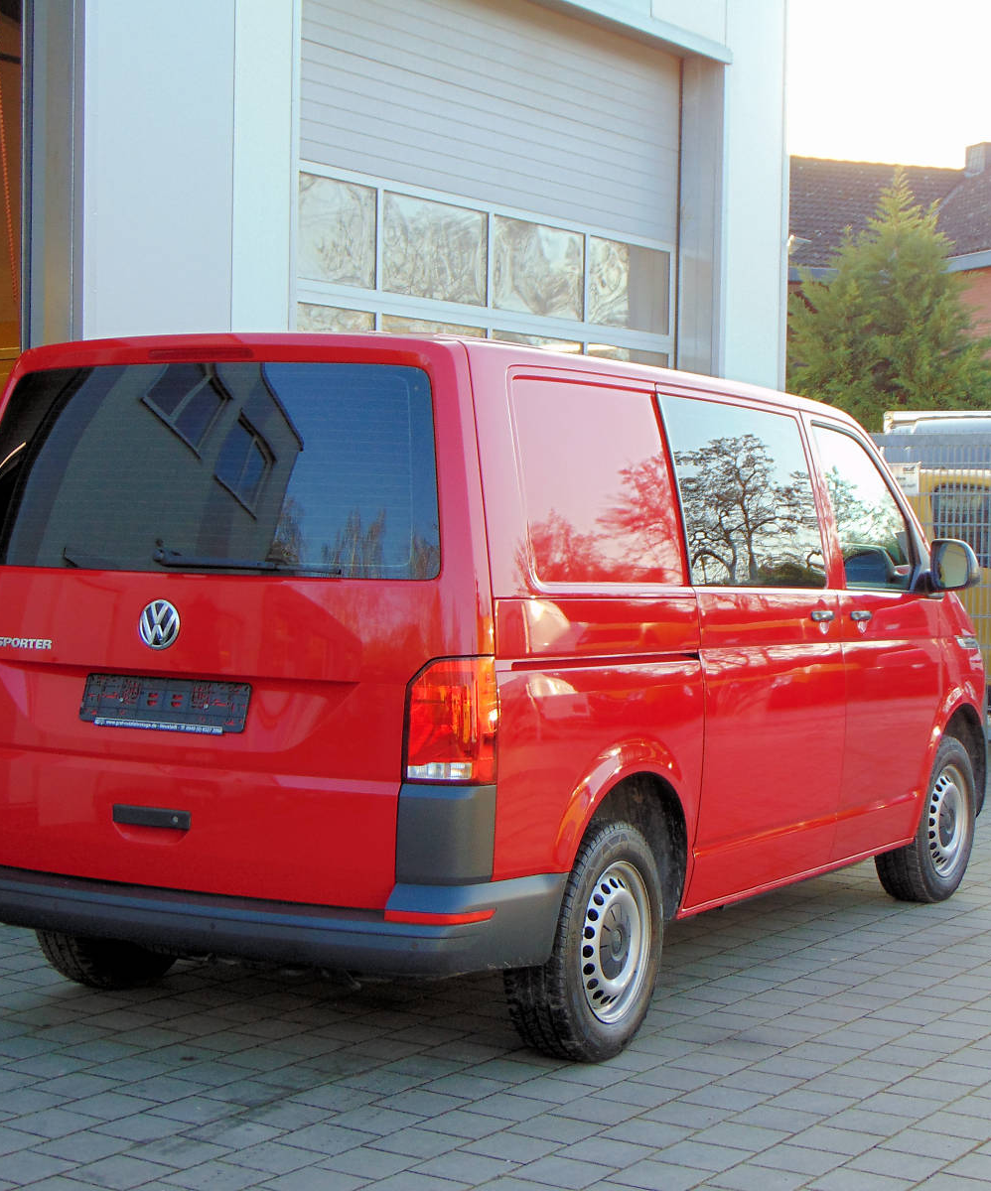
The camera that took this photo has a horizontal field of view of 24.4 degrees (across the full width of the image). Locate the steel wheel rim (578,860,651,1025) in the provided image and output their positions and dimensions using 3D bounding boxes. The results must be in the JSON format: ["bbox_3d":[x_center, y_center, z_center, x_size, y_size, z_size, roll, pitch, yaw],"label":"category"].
[{"bbox_3d":[0.290,0.969,6.439,0.140,0.450,0.450,2,3,29],"label":"steel wheel rim"}]

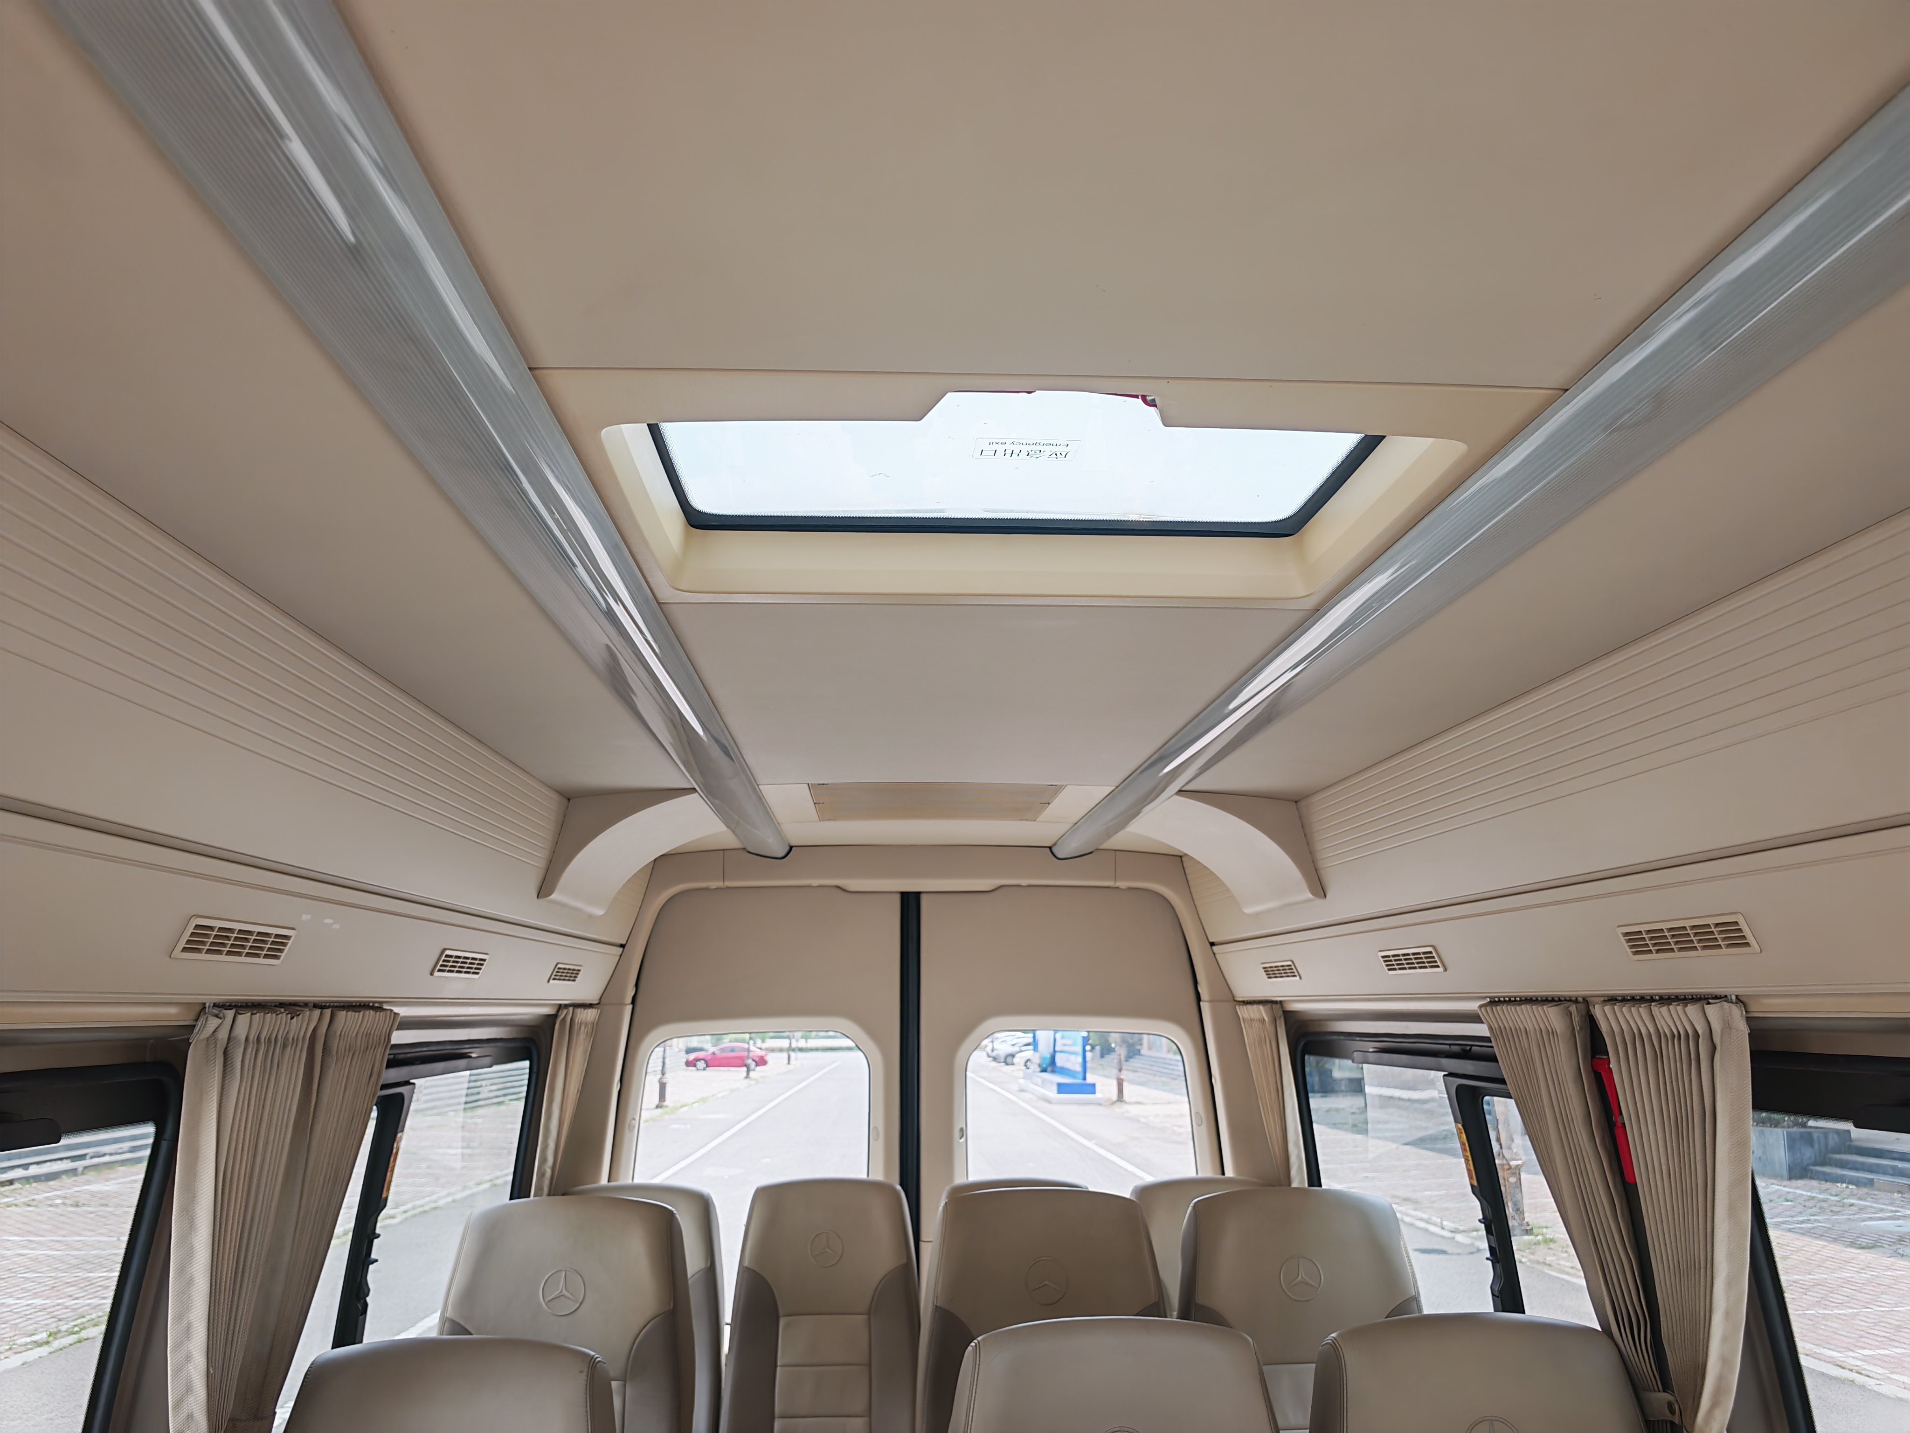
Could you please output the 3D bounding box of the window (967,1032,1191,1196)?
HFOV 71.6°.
[{"bbox_3d":[0.316,1.135,3.320,0.580,0.680,0.040,0,-12,-3],"label":"window"}]

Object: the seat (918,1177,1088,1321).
[{"bbox_3d":[0.145,1.496,2.534,0.430,1.120,0.640,0,-12,-3],"label":"seat"}]

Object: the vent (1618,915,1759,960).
[{"bbox_3d":[0.818,0.249,1.486,0.020,0.046,0.238,-22,-10,-8],"label":"vent"}]

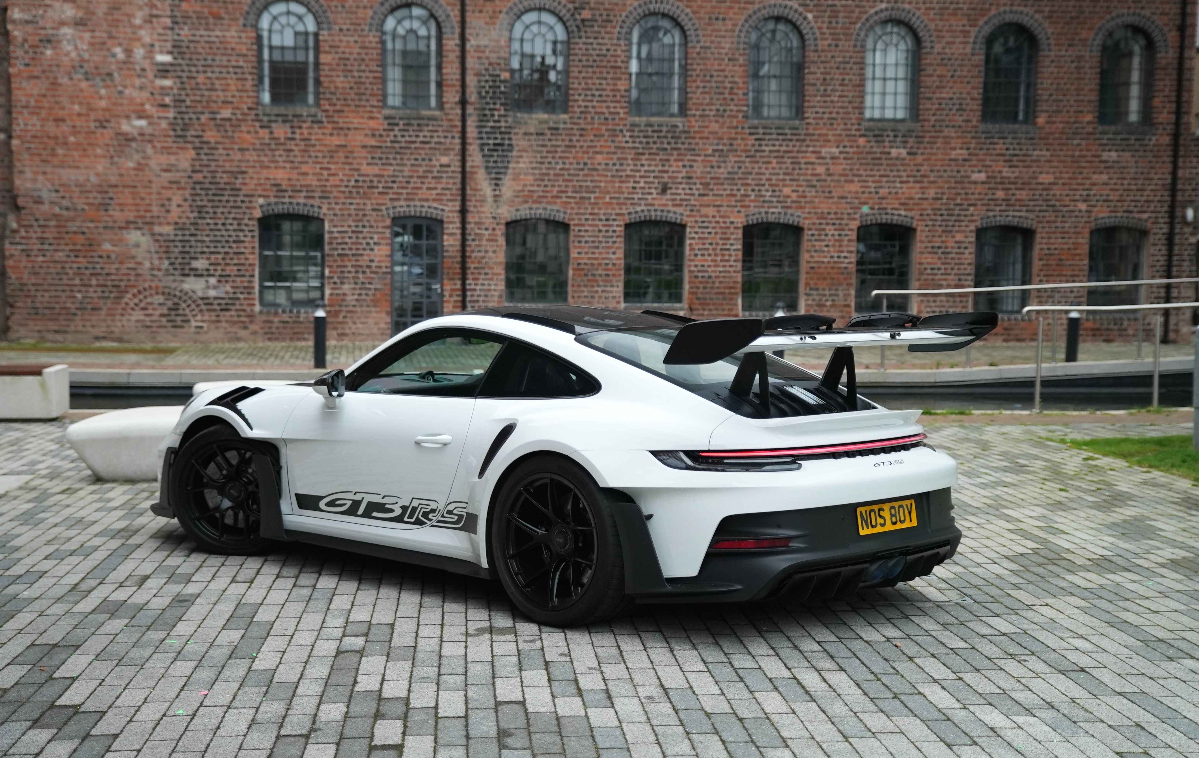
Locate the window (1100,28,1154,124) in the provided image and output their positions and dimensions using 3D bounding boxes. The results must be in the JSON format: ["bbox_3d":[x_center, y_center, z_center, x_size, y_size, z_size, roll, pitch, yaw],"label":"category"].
[{"bbox_3d":[9.276,-5.347,29.381,0.957,1.713,0.150,0,4,-7],"label":"window"}]

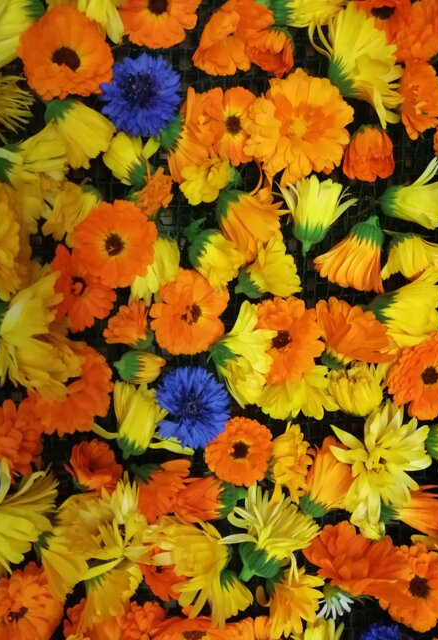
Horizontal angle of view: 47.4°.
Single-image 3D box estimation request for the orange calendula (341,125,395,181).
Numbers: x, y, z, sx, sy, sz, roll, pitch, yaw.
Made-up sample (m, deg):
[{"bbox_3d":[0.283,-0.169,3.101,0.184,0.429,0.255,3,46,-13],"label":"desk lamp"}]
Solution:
[{"bbox_3d":[0.095,-0.105,0.318,0.034,0.032,0.036,0,108,0],"label":"orange calendula"}]

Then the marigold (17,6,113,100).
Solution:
[{"bbox_3d":[-0.087,-0.152,0.290,0.053,0.025,0.053,0,107,-11],"label":"marigold"}]

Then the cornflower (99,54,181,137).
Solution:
[{"bbox_3d":[-0.050,-0.143,0.317,0.051,0.028,0.051,0,78,5],"label":"cornflower"}]

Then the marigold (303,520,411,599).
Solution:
[{"bbox_3d":[0.081,0.141,0.298,0.059,0.028,0.043,0,66,13],"label":"marigold"}]

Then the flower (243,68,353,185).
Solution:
[{"bbox_3d":[0.050,-0.121,0.313,0.069,0.026,0.070,0,87,0],"label":"flower"}]

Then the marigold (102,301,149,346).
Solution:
[{"bbox_3d":[-0.058,0.002,0.308,0.027,0.023,0.025,41,90,-18],"label":"marigold"}]

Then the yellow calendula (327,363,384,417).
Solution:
[{"bbox_3d":[0.082,0.042,0.303,0.031,0.028,0.028,-7,126,0],"label":"yellow calendula"}]

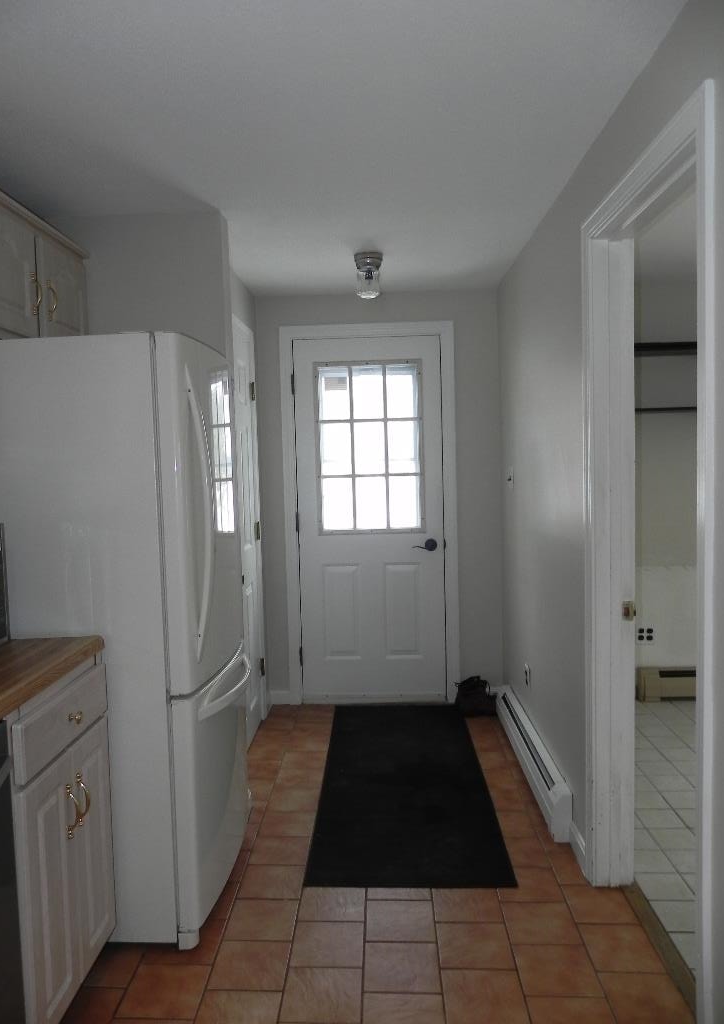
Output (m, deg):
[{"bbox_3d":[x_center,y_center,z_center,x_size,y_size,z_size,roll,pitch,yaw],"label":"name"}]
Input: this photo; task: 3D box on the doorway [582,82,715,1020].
[{"bbox_3d":[0.759,0.185,1.968,0.144,2.058,0.920,-1,4,2],"label":"doorway"}]

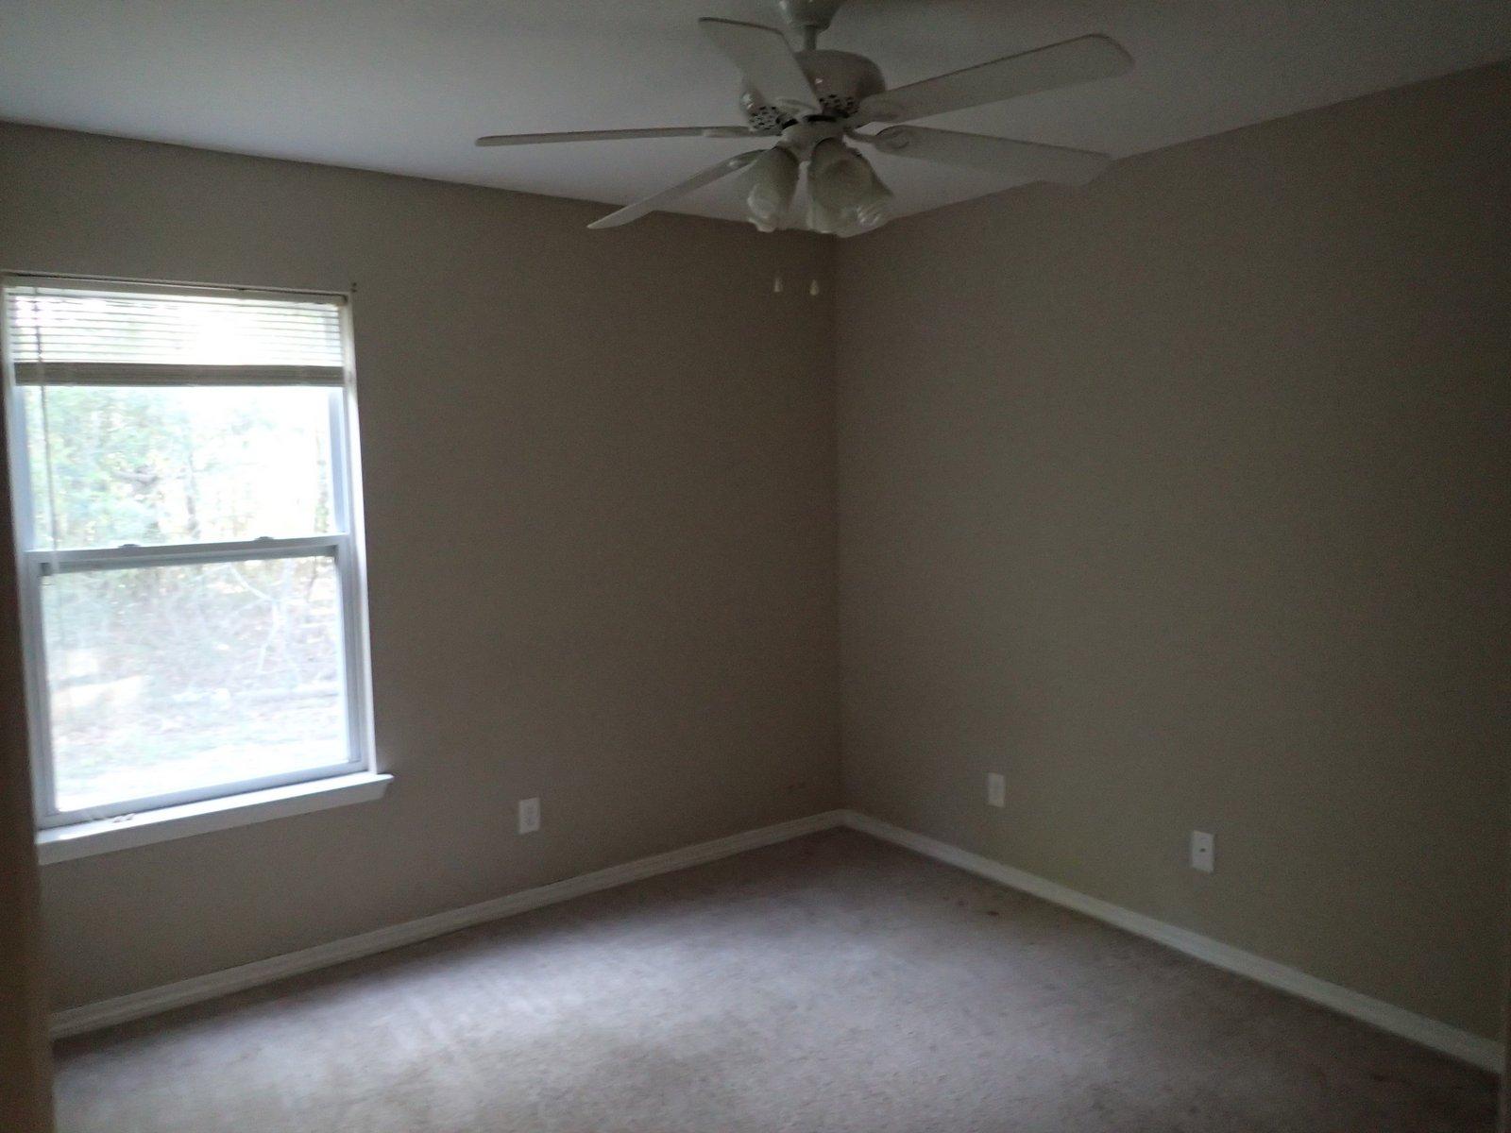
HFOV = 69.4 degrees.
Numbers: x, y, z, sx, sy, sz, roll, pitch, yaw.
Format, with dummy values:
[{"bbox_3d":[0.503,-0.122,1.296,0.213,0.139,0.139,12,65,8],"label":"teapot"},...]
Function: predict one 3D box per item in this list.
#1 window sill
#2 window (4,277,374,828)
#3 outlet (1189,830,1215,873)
[{"bbox_3d":[-1.557,0.726,3.181,0.963,0.071,0.129,-5,7,-36],"label":"window sill"},{"bbox_3d":[-1.601,-0.054,3.136,0.911,1.492,0.099,-5,7,-36],"label":"window"},{"bbox_3d":[1.345,0.855,3.278,0.009,0.115,0.070,-5,7,-36],"label":"outlet"}]

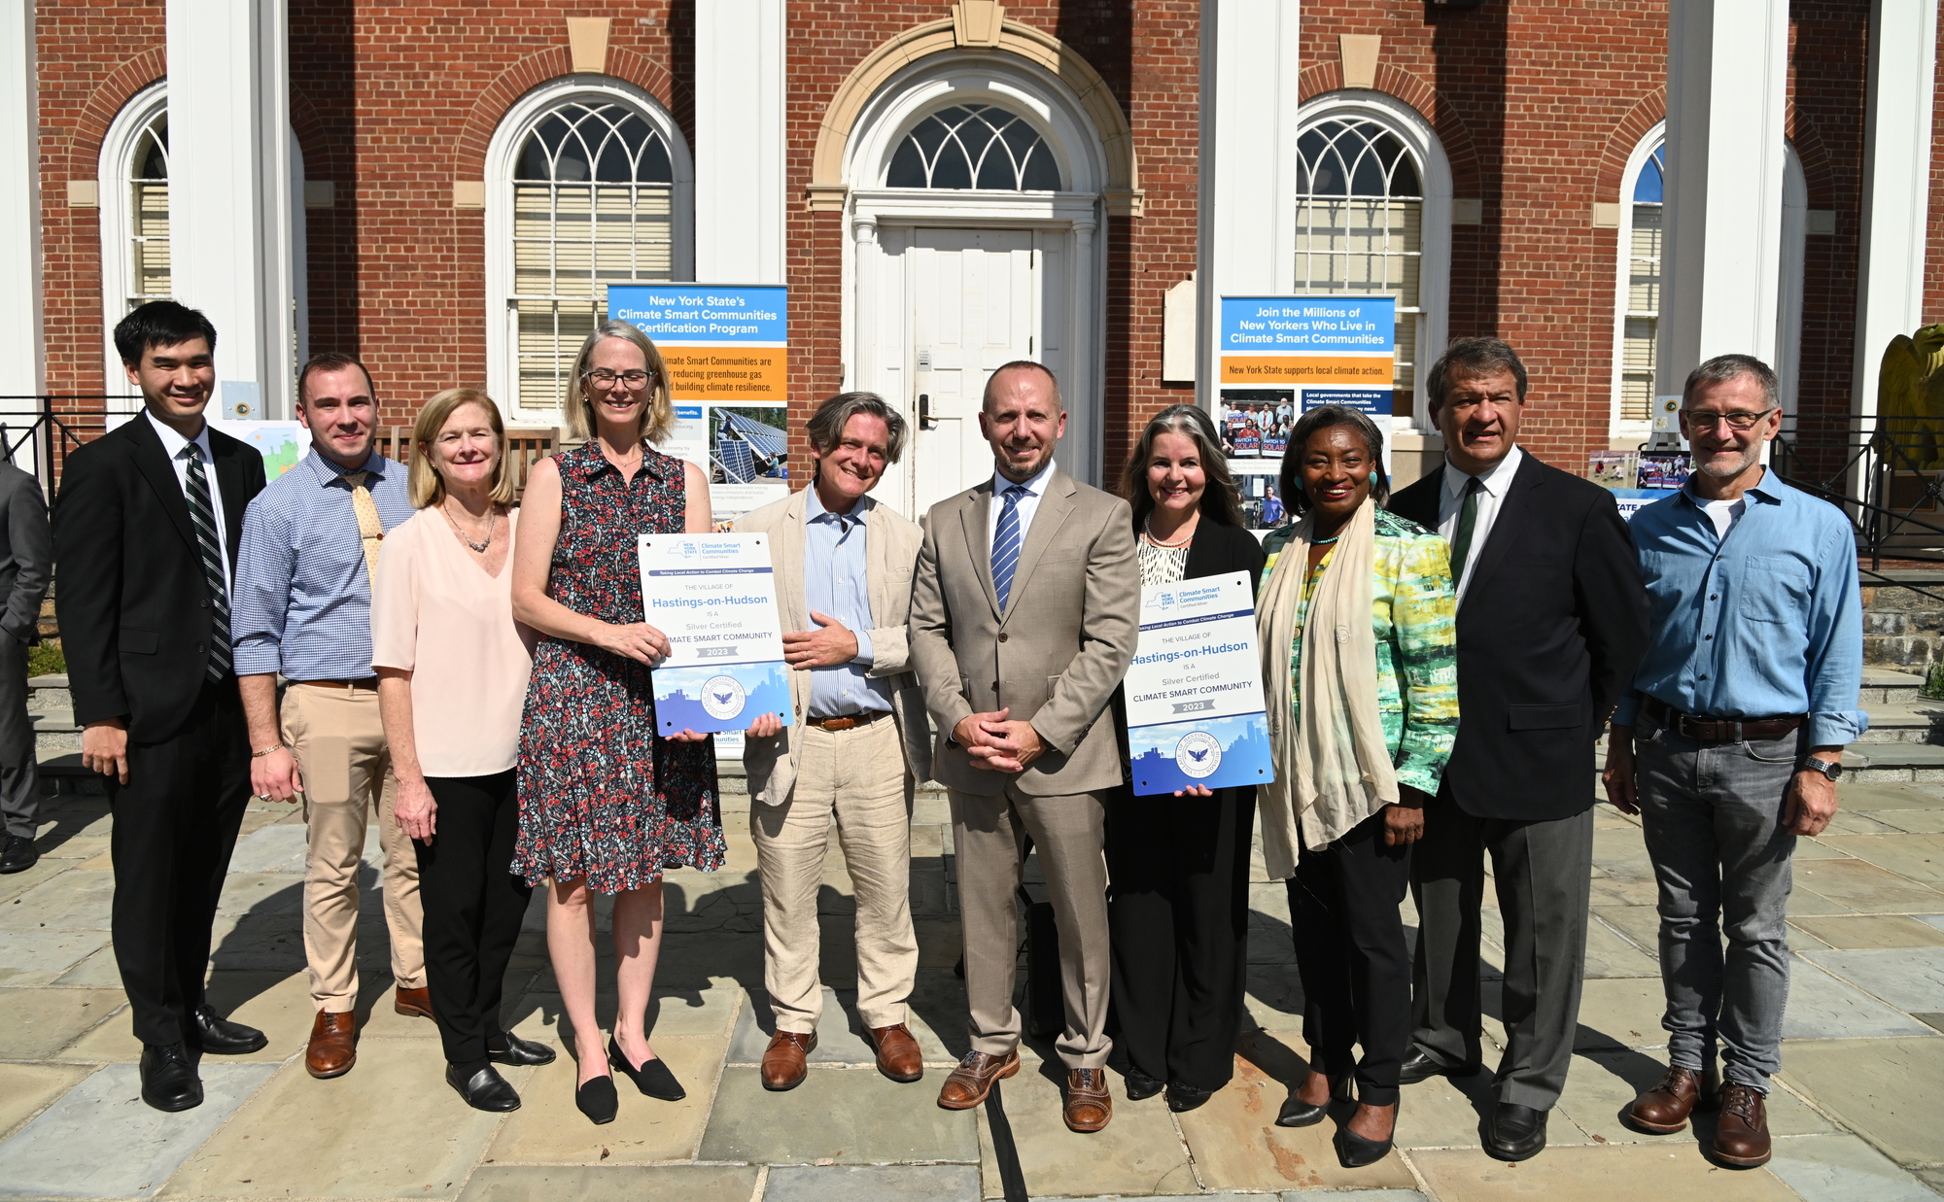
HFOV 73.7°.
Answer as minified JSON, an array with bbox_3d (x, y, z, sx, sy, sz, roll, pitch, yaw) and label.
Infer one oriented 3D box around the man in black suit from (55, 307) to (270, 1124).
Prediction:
[{"bbox_3d":[-1.879,0.217,3.011,0.460,1.797,0.360,-4,7,-45],"label":"man in black suit"}]

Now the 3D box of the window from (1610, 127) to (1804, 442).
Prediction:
[{"bbox_3d":[5.723,-2.562,10.048,1.540,2.570,0.200,0,5,-2],"label":"window"}]

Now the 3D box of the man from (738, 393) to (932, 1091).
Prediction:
[{"bbox_3d":[-0.335,0.322,3.158,0.480,1.642,0.390,0,5,-4],"label":"man"}]

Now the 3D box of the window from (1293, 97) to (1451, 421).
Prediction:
[{"bbox_3d":[2.922,-2.597,9.932,1.540,2.570,0.200,0,5,-2],"label":"window"}]

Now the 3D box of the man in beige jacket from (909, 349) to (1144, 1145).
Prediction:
[{"bbox_3d":[0.126,0.318,3.017,0.530,1.736,0.390,2,5,15],"label":"man in beige jacket"}]

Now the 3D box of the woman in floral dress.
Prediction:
[{"bbox_3d":[-0.841,0.257,3.074,0.500,1.830,0.400,-1,5,-18],"label":"woman in floral dress"}]

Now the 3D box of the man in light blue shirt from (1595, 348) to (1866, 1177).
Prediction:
[{"bbox_3d":[1.655,0.326,2.816,0.480,1.700,0.360,5,7,43],"label":"man in light blue shirt"}]

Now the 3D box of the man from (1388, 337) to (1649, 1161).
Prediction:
[{"bbox_3d":[1.236,0.293,3.010,0.550,1.804,0.420,4,6,33],"label":"man"}]

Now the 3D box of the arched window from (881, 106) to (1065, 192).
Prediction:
[{"bbox_3d":[0.017,-3.447,9.850,1.319,0.639,0.100,0,5,-2],"label":"arched window"}]

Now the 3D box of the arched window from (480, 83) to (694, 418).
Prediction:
[{"bbox_3d":[-2.844,-2.602,9.650,1.515,2.480,0.180,0,5,-2],"label":"arched window"}]

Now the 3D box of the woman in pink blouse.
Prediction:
[{"bbox_3d":[-1.218,0.320,3.079,0.420,1.627,0.340,-4,7,-45],"label":"woman in pink blouse"}]

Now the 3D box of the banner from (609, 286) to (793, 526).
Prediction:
[{"bbox_3d":[-1.293,-0.371,6.145,0.840,2.262,0.200,0,5,-2],"label":"banner"}]

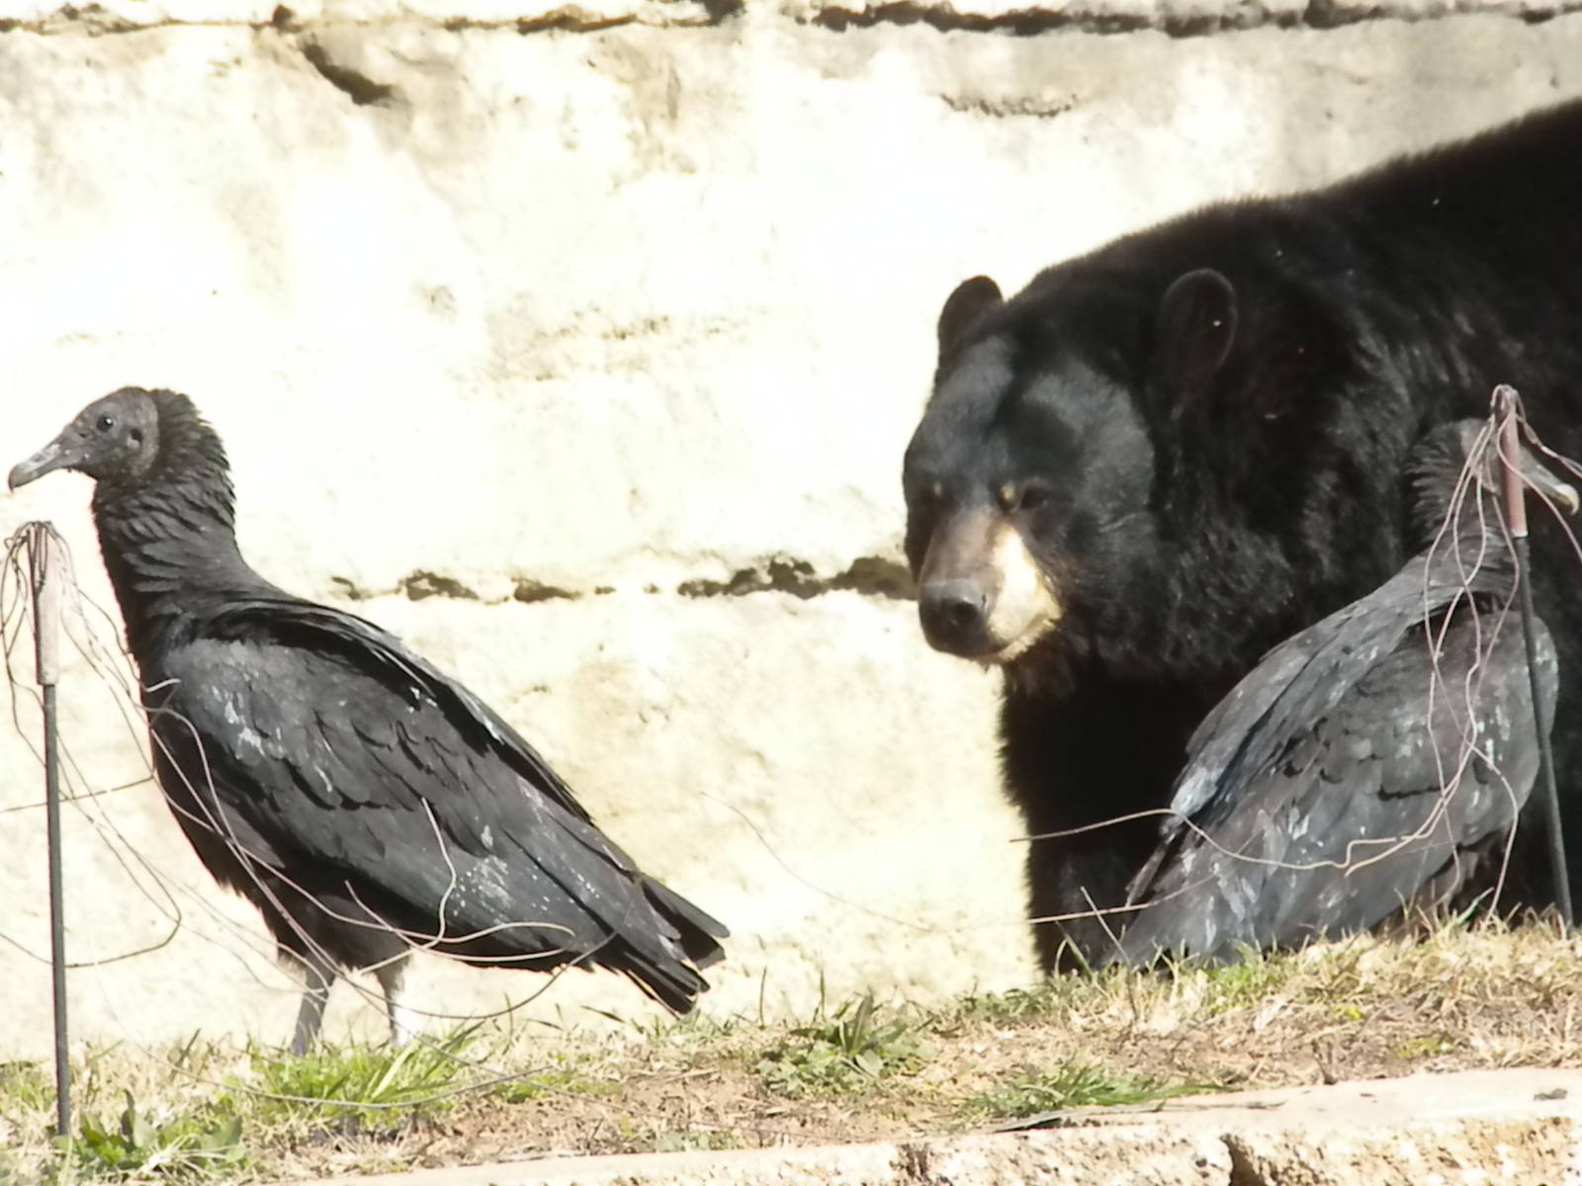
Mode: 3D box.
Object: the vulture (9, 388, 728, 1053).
[{"bbox_3d":[-0.295,0.095,8.300,0.510,0.475,0.200,1,4,9],"label":"vulture"}]

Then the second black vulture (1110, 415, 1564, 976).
[{"bbox_3d":[0.402,0.079,8.600,0.420,0.420,0.210,-3,5,-35],"label":"second black vulture"}]

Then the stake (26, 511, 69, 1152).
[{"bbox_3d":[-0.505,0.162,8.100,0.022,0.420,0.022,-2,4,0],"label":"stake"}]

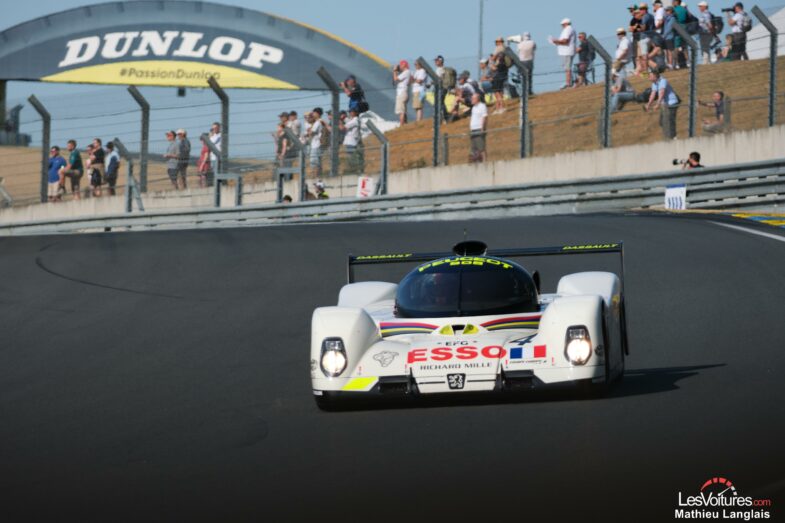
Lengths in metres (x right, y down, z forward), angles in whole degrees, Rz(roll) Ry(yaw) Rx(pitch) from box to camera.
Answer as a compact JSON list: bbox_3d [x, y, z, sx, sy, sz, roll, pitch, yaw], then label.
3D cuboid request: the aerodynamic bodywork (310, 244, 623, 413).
[{"bbox_3d":[0.555,0.410,53.500,1.970,1.090,4.800,-3,1,4],"label":"aerodynamic bodywork"}]

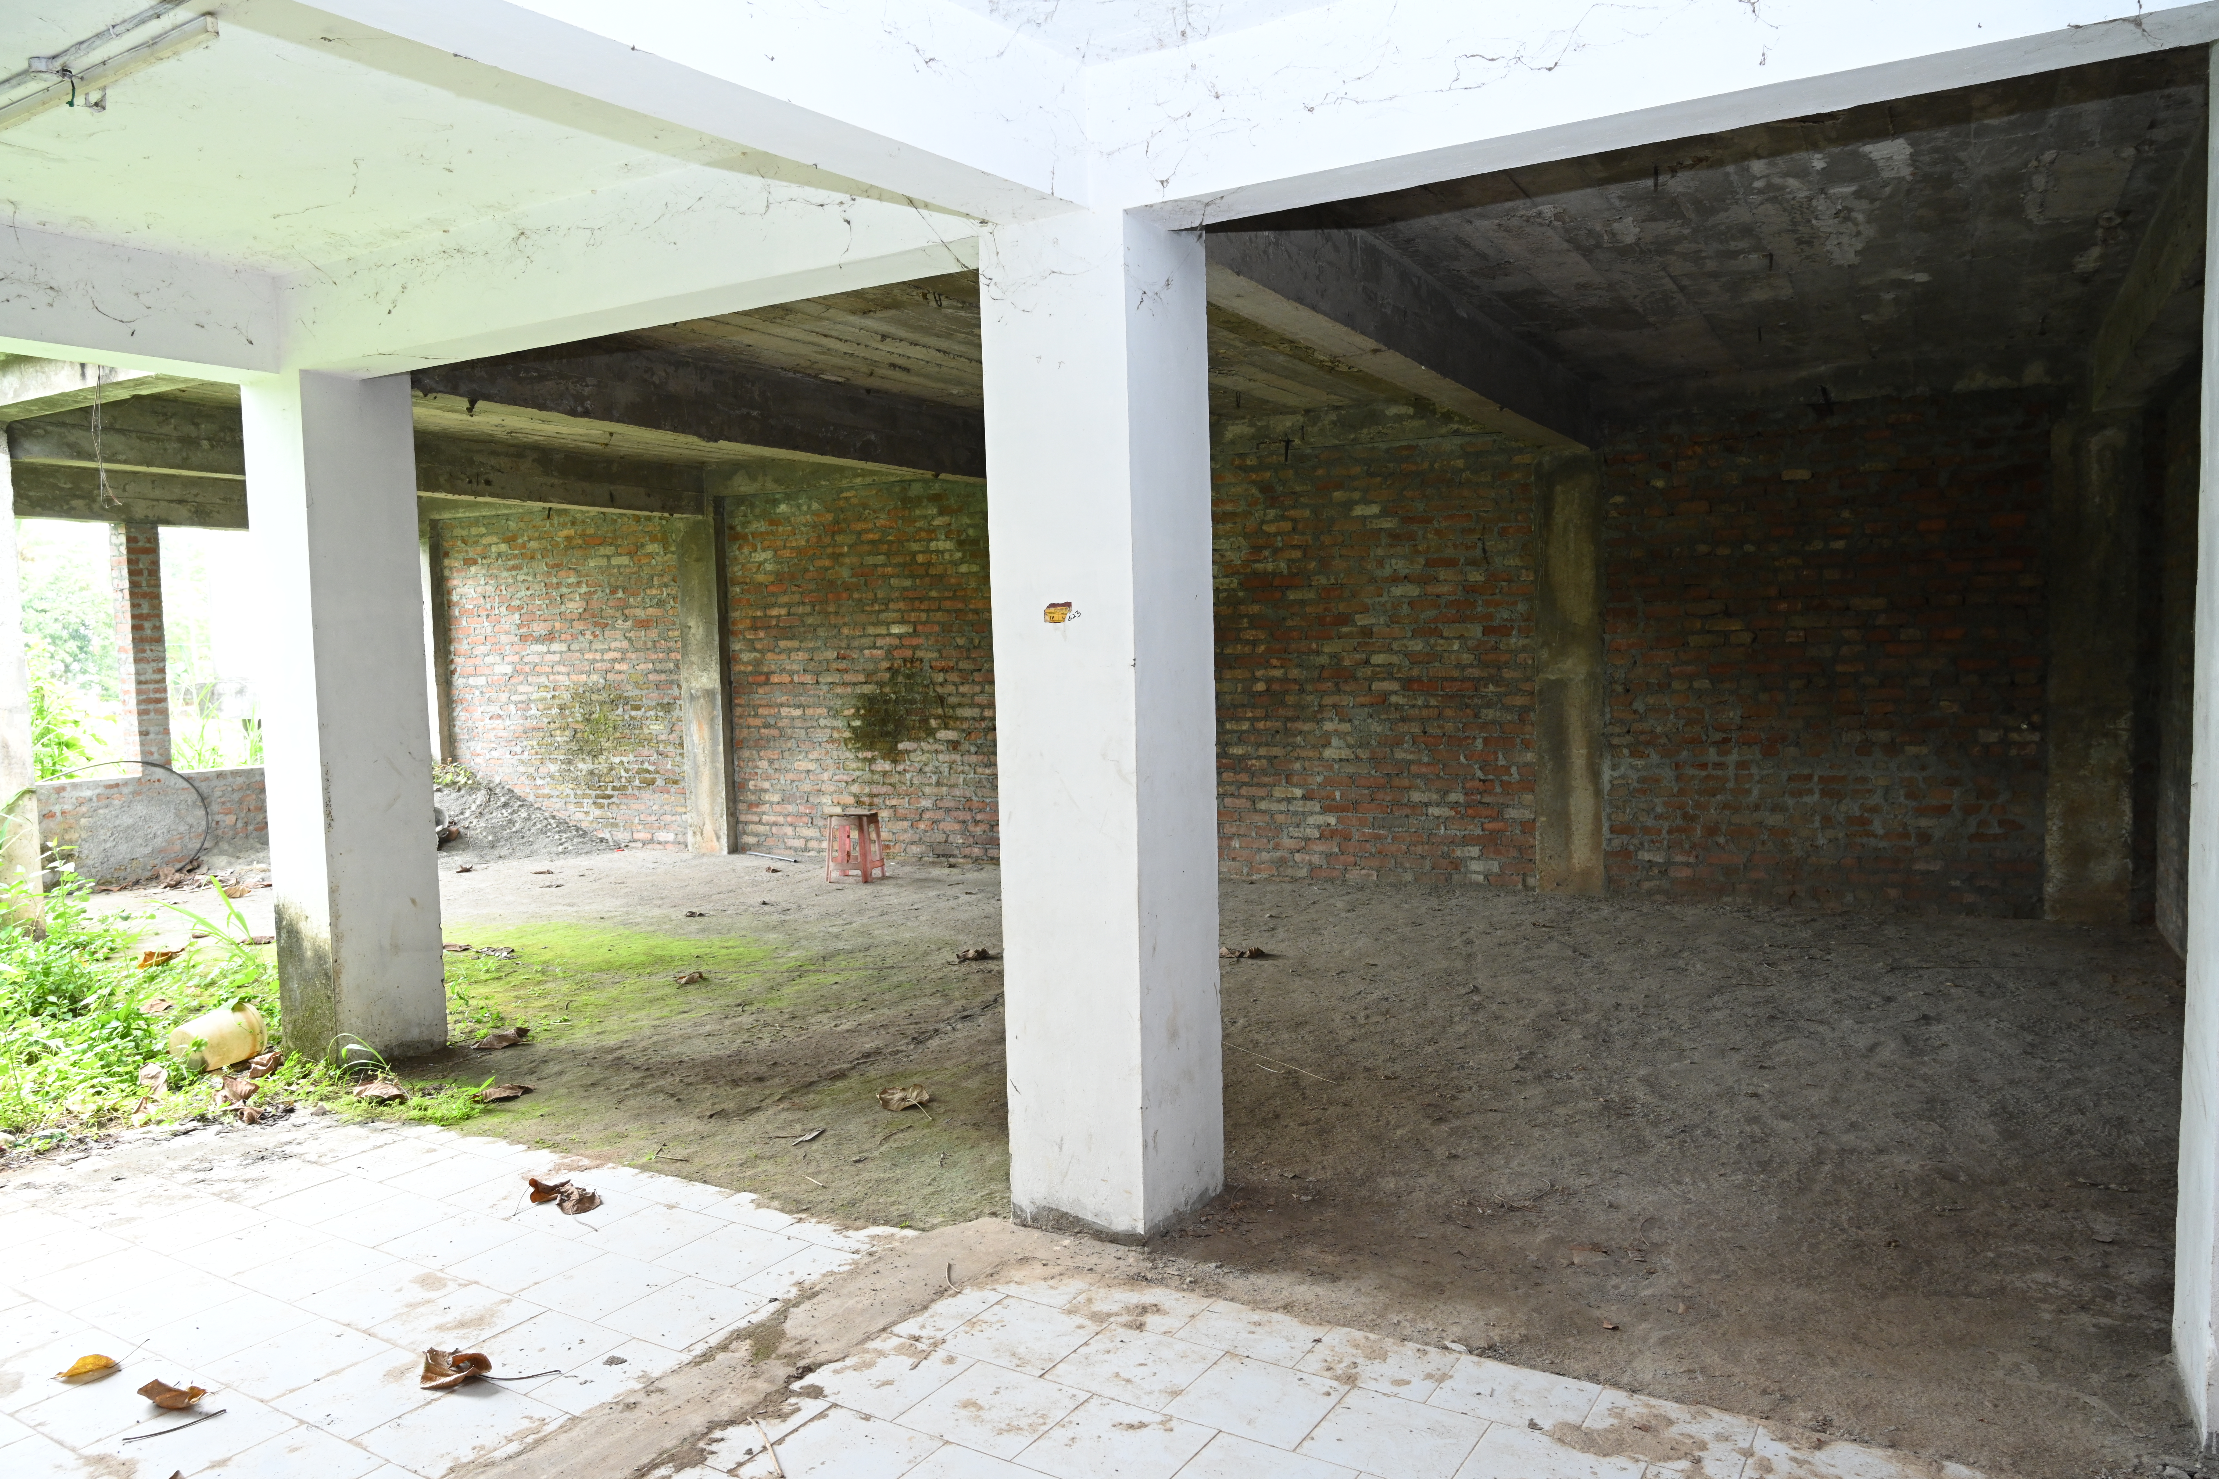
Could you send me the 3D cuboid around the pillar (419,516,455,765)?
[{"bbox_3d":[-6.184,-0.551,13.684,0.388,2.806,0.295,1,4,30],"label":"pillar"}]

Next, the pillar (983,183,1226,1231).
[{"bbox_3d":[-0.003,-0.017,4.065,0.422,2.643,0.470,1,4,30],"label":"pillar"}]

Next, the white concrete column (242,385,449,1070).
[{"bbox_3d":[-2.981,-0.066,5.774,0.364,2.674,0.457,1,4,30],"label":"white concrete column"}]

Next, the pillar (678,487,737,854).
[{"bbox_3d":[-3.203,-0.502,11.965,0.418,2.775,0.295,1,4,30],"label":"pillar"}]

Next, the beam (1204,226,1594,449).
[{"bbox_3d":[1.419,-1.679,6.328,0.220,0.380,5.084,1,4,30],"label":"beam"}]

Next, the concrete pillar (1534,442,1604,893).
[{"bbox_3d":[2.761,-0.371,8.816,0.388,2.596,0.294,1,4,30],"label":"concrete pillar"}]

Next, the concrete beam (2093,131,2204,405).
[{"bbox_3d":[3.696,-1.629,5.048,0.228,0.326,5.115,1,4,30],"label":"concrete beam"}]

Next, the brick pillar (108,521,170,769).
[{"bbox_3d":[-7.366,-0.685,11.236,0.232,1.875,0.233,1,4,30],"label":"brick pillar"}]

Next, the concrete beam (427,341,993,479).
[{"bbox_3d":[-1.583,-1.741,8.004,0.225,0.411,5.022,1,4,30],"label":"concrete beam"}]

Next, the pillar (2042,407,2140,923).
[{"bbox_3d":[5.013,-0.351,7.547,0.380,2.619,0.294,1,4,30],"label":"pillar"}]

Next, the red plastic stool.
[{"bbox_3d":[-1.767,0.739,10.262,0.302,0.468,0.302,0,4,19],"label":"red plastic stool"}]

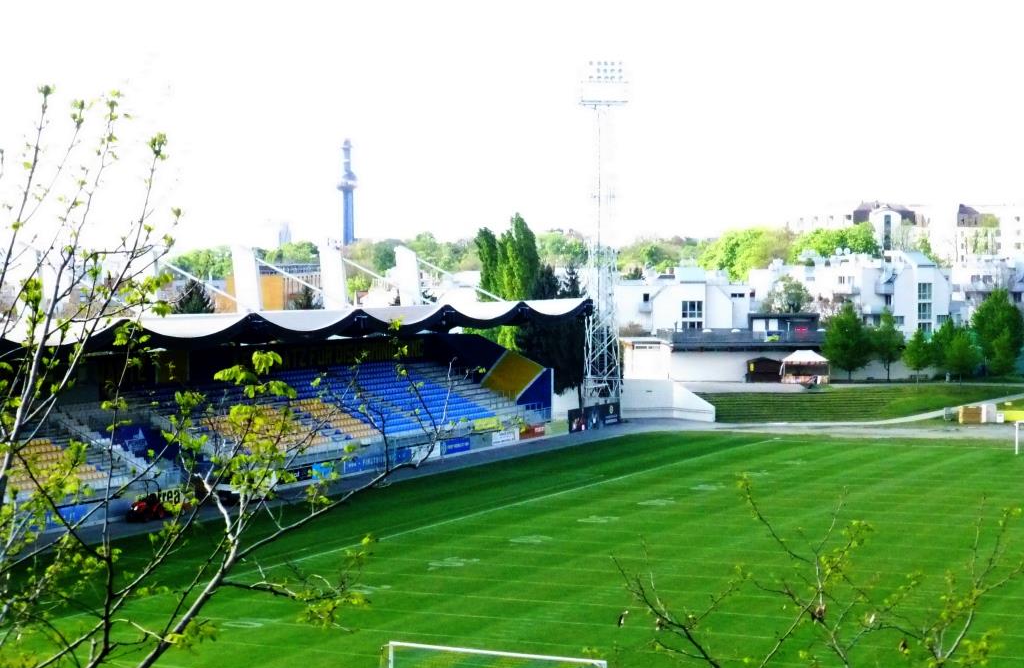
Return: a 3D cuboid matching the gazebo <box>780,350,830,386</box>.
[{"bbox_3d":[28.940,3.320,203.500,4.400,3.400,3.300,0,2,12],"label":"gazebo"}]

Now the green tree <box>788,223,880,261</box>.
[{"bbox_3d":[57.630,-13.670,370.000,16.300,13.000,14.000,0,2,0],"label":"green tree"}]

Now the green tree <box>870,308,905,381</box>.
[{"bbox_3d":[37.540,1.150,207.000,3.500,7.400,3.500,0,2,0],"label":"green tree"}]

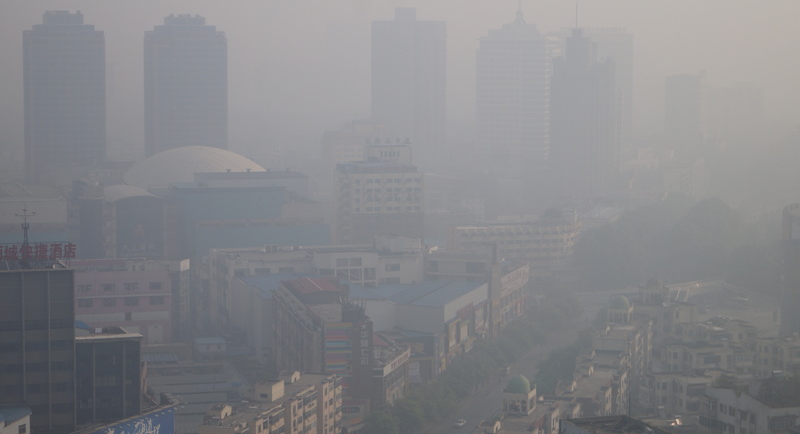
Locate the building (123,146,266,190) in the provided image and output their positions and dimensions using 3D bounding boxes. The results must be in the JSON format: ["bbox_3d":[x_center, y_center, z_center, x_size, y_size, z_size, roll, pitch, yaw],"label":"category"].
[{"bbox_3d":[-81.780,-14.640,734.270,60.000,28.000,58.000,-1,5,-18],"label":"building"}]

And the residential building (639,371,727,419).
[{"bbox_3d":[60.090,42.400,390.330,15.000,20.000,10.500,-1,5,-11],"label":"residential building"}]

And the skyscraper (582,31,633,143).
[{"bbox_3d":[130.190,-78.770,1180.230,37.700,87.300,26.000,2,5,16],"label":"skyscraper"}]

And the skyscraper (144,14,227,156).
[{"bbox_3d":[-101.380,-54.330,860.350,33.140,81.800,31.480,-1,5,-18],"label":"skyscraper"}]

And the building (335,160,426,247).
[{"bbox_3d":[-7.660,2.700,667.370,25.800,45.000,30.000,-1,5,-15],"label":"building"}]

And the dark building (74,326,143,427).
[{"bbox_3d":[-49.450,27.350,304.450,11.150,16.810,10.500,-1,5,-18],"label":"dark building"}]

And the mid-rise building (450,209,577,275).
[{"bbox_3d":[40.290,11.200,710.540,53.780,22.080,28.000,-1,5,-18],"label":"mid-rise building"}]

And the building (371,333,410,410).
[{"bbox_3d":[-5.950,41.280,464.780,12.000,13.620,37.000,1,5,12],"label":"building"}]

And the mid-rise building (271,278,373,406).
[{"bbox_3d":[-20.450,32.820,473.800,14.800,29.000,69.000,-1,5,-11],"label":"mid-rise building"}]

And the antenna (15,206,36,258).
[{"bbox_3d":[-60.060,2.450,292.000,3.500,8.710,1.700,-1,5,-11],"label":"antenna"}]

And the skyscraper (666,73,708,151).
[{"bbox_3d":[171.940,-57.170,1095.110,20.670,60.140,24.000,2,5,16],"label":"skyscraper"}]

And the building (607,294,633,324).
[{"bbox_3d":[55.550,23.160,458.720,5.200,7.100,5.500,1,5,14],"label":"building"}]

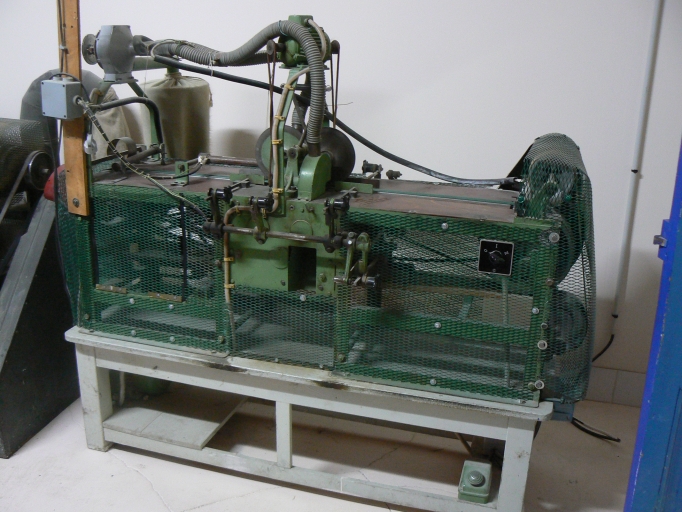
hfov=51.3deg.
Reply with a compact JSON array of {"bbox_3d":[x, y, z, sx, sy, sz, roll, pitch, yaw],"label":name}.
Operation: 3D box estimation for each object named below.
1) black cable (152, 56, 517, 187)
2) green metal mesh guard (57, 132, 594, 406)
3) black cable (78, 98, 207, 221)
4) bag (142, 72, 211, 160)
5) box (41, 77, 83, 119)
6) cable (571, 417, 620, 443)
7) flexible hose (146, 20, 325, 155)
[{"bbox_3d":[-0.079,-0.556,2.885,1.590,0.435,0.170,7,16,17],"label":"black cable"},{"bbox_3d":[-0.060,-0.071,2.660,1.925,0.785,0.680,7,16,17],"label":"green metal mesh guard"},{"bbox_3d":[-0.675,-0.326,2.400,0.490,0.380,0.100,7,16,17],"label":"black cable"},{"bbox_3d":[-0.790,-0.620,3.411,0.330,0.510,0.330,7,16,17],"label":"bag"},{"bbox_3d":[-0.951,-0.540,2.425,0.108,0.128,0.075,7,16,17],"label":"box"},{"bbox_3d":[1.104,0.747,3.075,0.075,0.050,0.250,-9,19,-36],"label":"cable"},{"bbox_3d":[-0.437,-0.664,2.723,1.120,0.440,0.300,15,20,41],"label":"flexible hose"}]

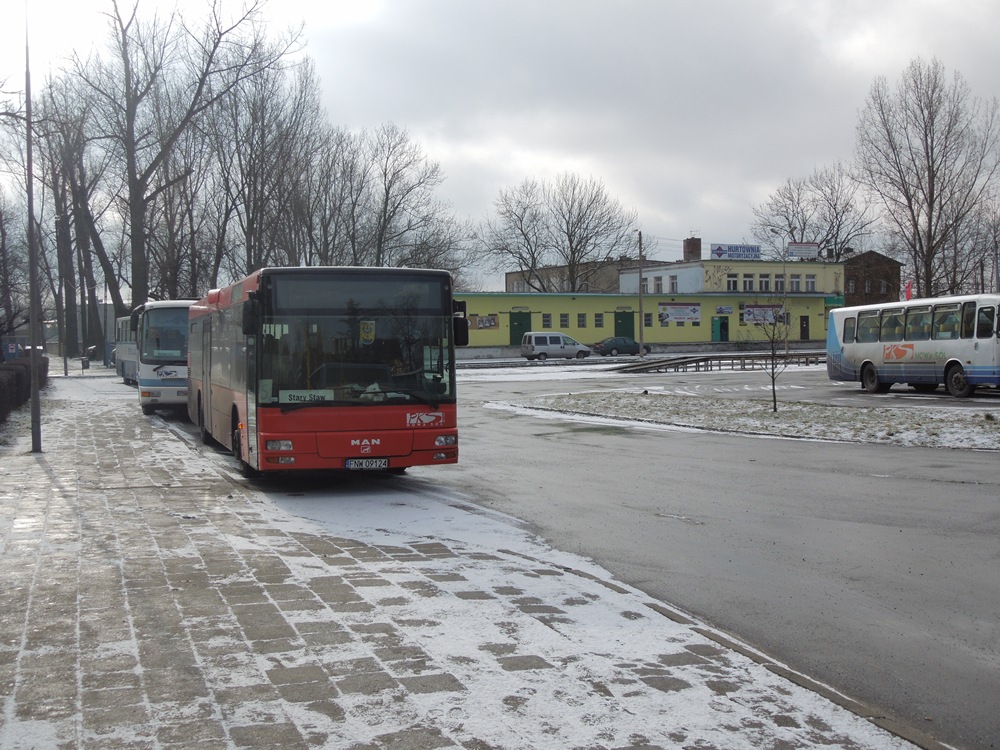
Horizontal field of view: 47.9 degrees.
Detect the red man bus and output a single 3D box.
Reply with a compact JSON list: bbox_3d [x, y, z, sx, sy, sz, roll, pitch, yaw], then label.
[{"bbox_3d":[-3.665,-0.032,19.349,2.500,2.820,11.900,-1,1,-20],"label":"red man bus"}]

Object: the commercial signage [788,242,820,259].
[{"bbox_3d":[27.362,-11.217,101.500,3.300,1.380,0.200,-1,2,-24],"label":"commercial signage"}]

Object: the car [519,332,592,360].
[{"bbox_3d":[3.821,-1.934,76.200,4.440,1.900,1.820,-1,2,-22],"label":"car"}]

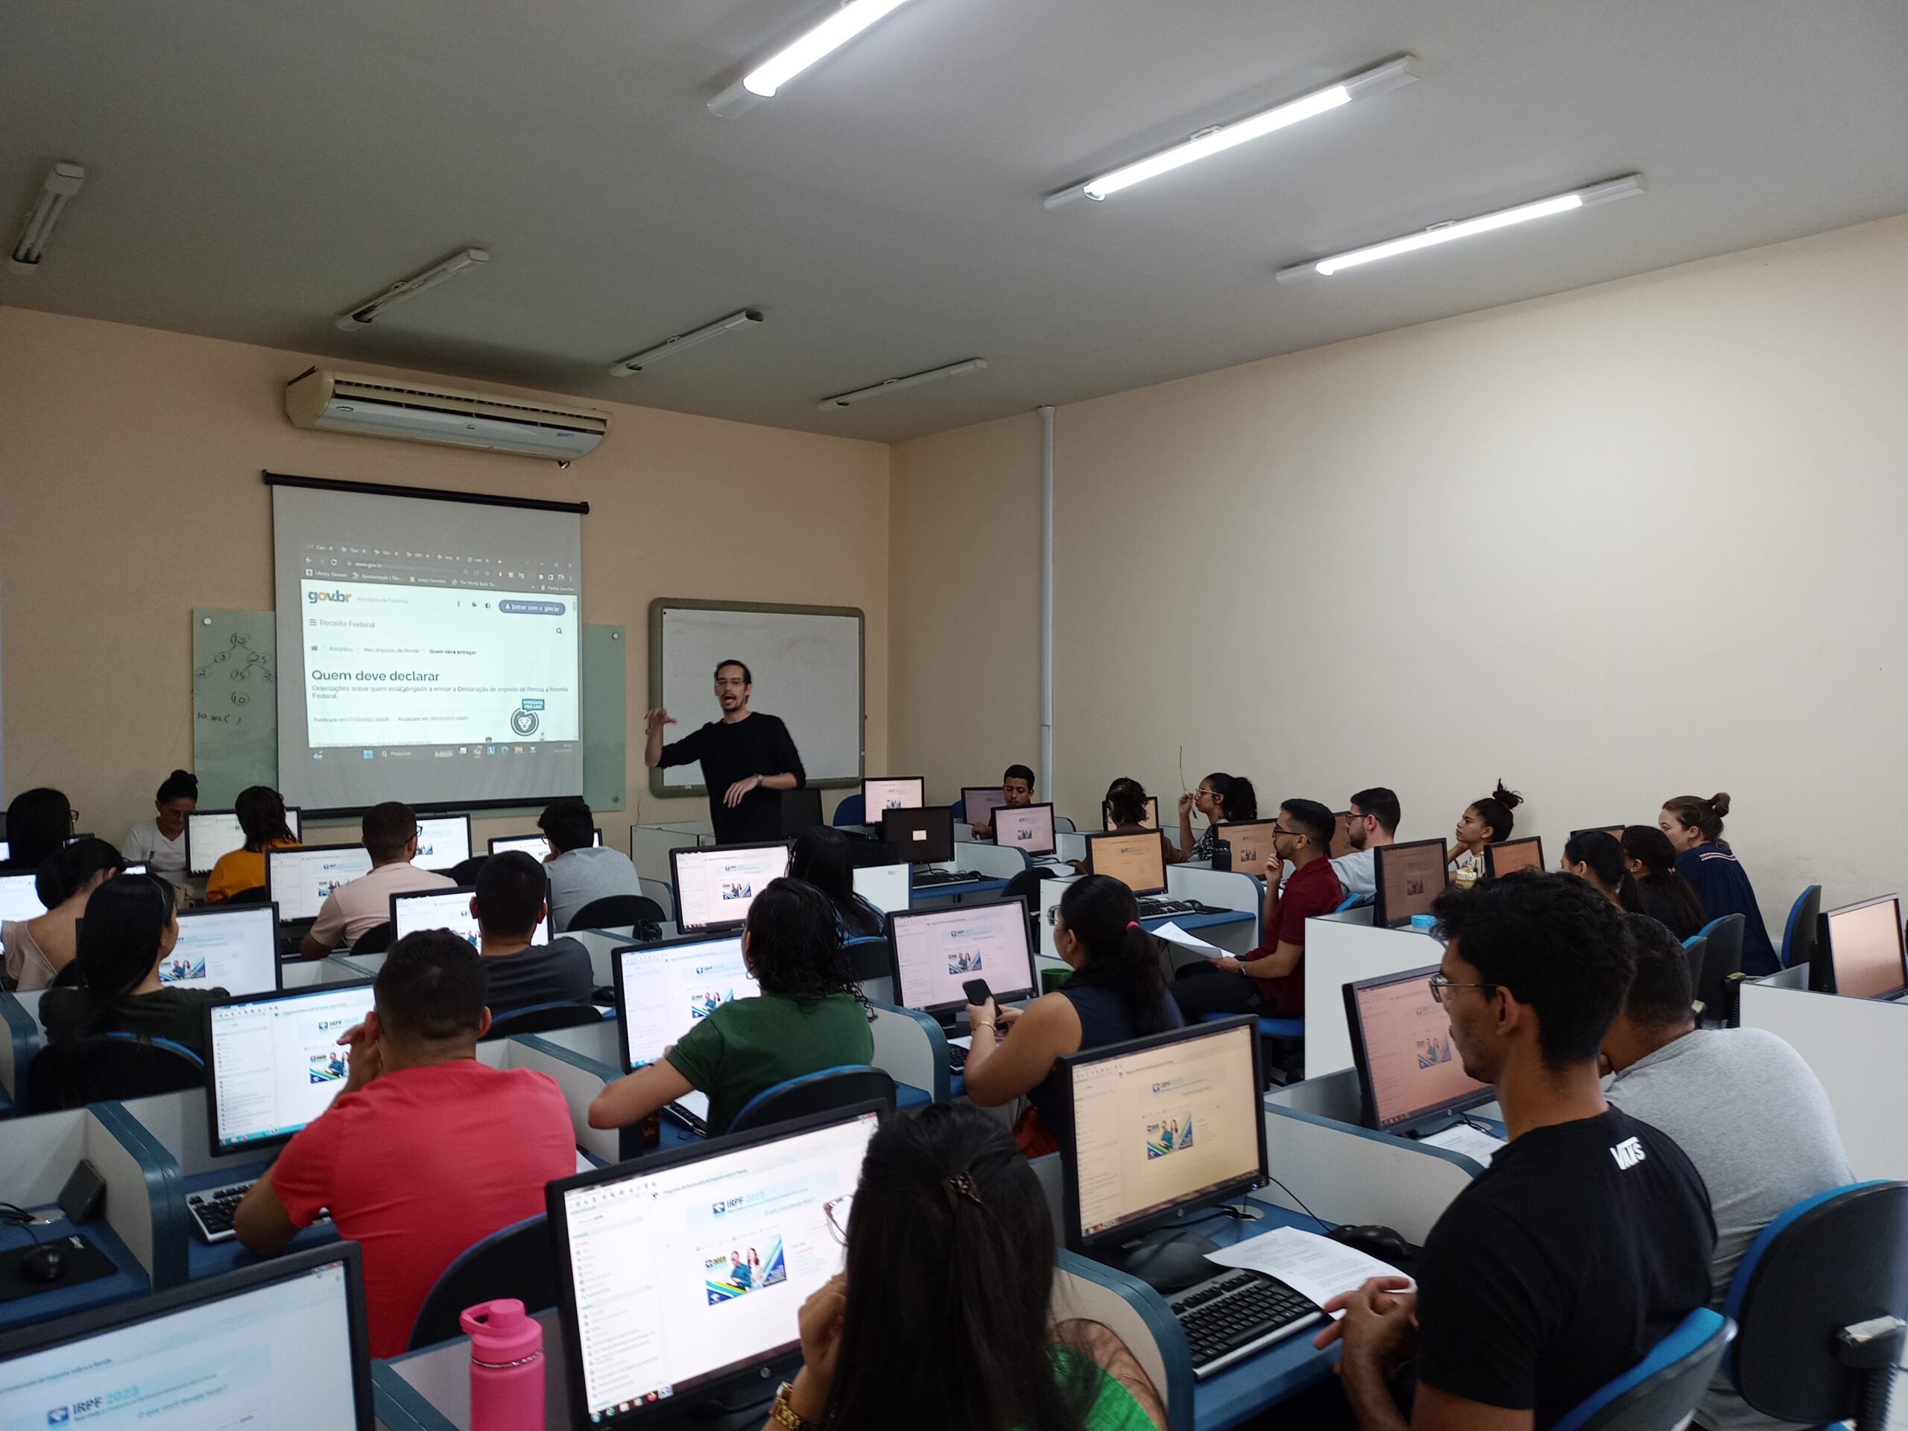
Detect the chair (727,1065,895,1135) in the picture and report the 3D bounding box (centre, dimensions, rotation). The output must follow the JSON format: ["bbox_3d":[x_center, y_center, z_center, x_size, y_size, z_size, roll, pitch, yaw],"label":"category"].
[{"bbox_3d":[-0.380,1.094,3.030,0.500,0.930,0.570,0,1,-39],"label":"chair"}]

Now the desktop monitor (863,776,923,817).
[{"bbox_3d":[-0.346,0.524,8.705,0.443,0.345,0.180,-1,1,-44],"label":"desktop monitor"}]

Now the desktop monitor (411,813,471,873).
[{"bbox_3d":[-2.313,0.600,6.683,0.450,0.325,0.165,0,1,-42],"label":"desktop monitor"}]

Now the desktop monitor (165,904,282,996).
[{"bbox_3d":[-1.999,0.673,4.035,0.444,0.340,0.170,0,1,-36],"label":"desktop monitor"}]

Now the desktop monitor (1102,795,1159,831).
[{"bbox_3d":[0.894,0.597,7.775,0.443,0.345,0.180,-1,1,-44],"label":"desktop monitor"}]

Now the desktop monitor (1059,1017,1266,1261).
[{"bbox_3d":[0.340,0.672,2.400,0.475,0.360,0.200,0,0,-43],"label":"desktop monitor"}]

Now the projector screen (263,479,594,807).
[{"bbox_3d":[-3.006,-0.378,8.983,1.880,1.890,0.080,0,0,-40],"label":"projector screen"}]

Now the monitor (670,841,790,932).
[{"bbox_3d":[-0.693,0.580,4.824,0.443,0.345,0.180,-1,1,-44],"label":"monitor"}]

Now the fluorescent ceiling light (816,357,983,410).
[{"bbox_3d":[-0.332,-1.913,8.930,0.090,0.060,1.530,0,1,-39],"label":"fluorescent ceiling light"}]

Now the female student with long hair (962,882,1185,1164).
[{"bbox_3d":[0.125,0.948,3.456,0.800,1.220,0.500,1,0,40],"label":"female student with long hair"}]

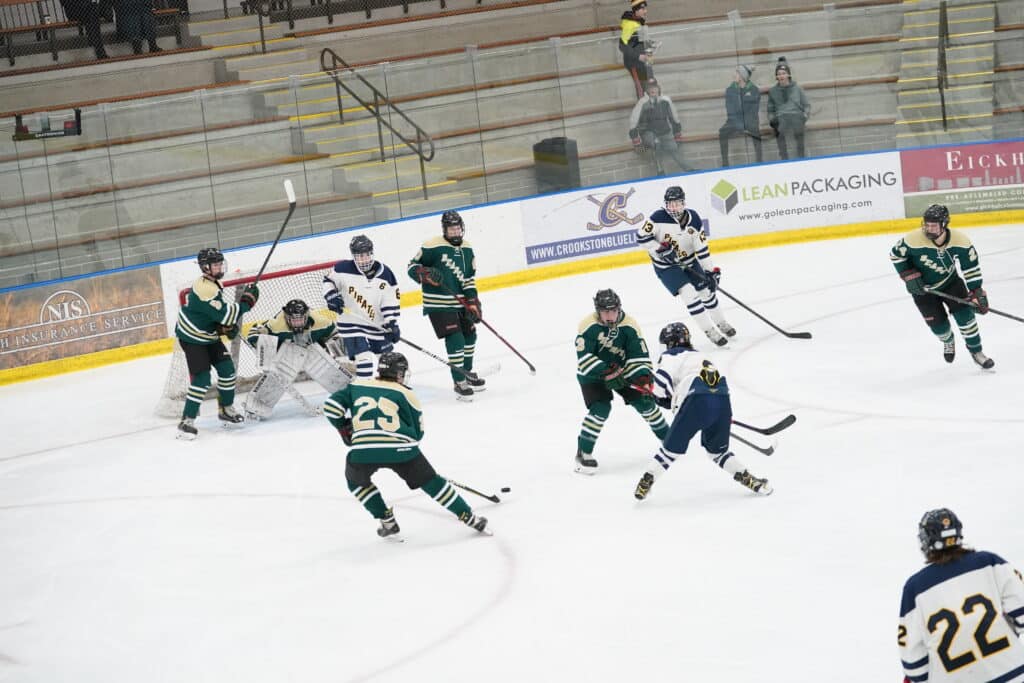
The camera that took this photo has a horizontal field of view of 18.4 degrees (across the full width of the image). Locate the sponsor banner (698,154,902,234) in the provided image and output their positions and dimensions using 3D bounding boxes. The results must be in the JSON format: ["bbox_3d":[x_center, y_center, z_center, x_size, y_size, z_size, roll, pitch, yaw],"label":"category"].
[{"bbox_3d":[3.624,-1.805,39.186,2.460,0.840,0.050,-6,8,3],"label":"sponsor banner"}]

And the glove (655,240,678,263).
[{"bbox_3d":[1.545,-0.895,31.569,0.270,0.160,0.160,1,11,42],"label":"glove"}]

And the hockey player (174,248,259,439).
[{"bbox_3d":[-2.811,-0.036,29.941,0.760,1.780,0.620,-2,9,25],"label":"hockey player"}]

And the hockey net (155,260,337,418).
[{"bbox_3d":[-2.712,-0.046,31.854,2.000,1.270,1.200,-12,10,-33],"label":"hockey net"}]

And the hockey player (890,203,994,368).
[{"bbox_3d":[3.895,-0.489,28.790,0.820,1.550,0.740,-7,8,-6],"label":"hockey player"}]

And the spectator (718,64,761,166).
[{"bbox_3d":[2.906,-2.853,40.547,0.580,1.360,0.780,-4,8,13],"label":"spectator"}]

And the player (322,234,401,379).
[{"bbox_3d":[-1.408,-0.233,30.724,0.760,1.680,0.560,-8,8,-13],"label":"player"}]

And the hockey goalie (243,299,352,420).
[{"bbox_3d":[-2.089,0.094,31.016,1.080,1.080,0.720,-8,8,-15],"label":"hockey goalie"}]

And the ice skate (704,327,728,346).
[{"bbox_3d":[2.079,-0.041,32.049,0.110,0.220,0.280,-32,8,-26],"label":"ice skate"}]

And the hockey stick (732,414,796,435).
[{"bbox_3d":[1.549,0.474,25.603,1.677,0.252,0.070,17,20,-20],"label":"hockey stick"}]

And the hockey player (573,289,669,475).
[{"bbox_3d":[0.897,0.291,25.743,0.900,1.540,0.680,-7,8,-8],"label":"hockey player"}]

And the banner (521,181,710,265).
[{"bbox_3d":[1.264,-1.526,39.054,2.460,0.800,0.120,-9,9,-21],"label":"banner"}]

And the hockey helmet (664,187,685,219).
[{"bbox_3d":[1.644,-1.387,31.742,0.225,0.310,0.270,-5,8,11],"label":"hockey helmet"}]

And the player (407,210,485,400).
[{"bbox_3d":[-0.637,-0.345,30.457,0.680,1.770,0.550,-11,10,-30],"label":"player"}]

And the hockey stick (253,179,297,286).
[{"bbox_3d":[-2.401,-0.753,29.775,0.226,1.656,0.080,26,-3,-40],"label":"hockey stick"}]

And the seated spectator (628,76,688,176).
[{"bbox_3d":[1.888,-2.769,40.656,0.720,1.270,0.800,-7,8,-2],"label":"seated spectator"}]

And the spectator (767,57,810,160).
[{"bbox_3d":[3.494,-2.923,40.429,0.580,1.410,0.780,-5,8,11],"label":"spectator"}]

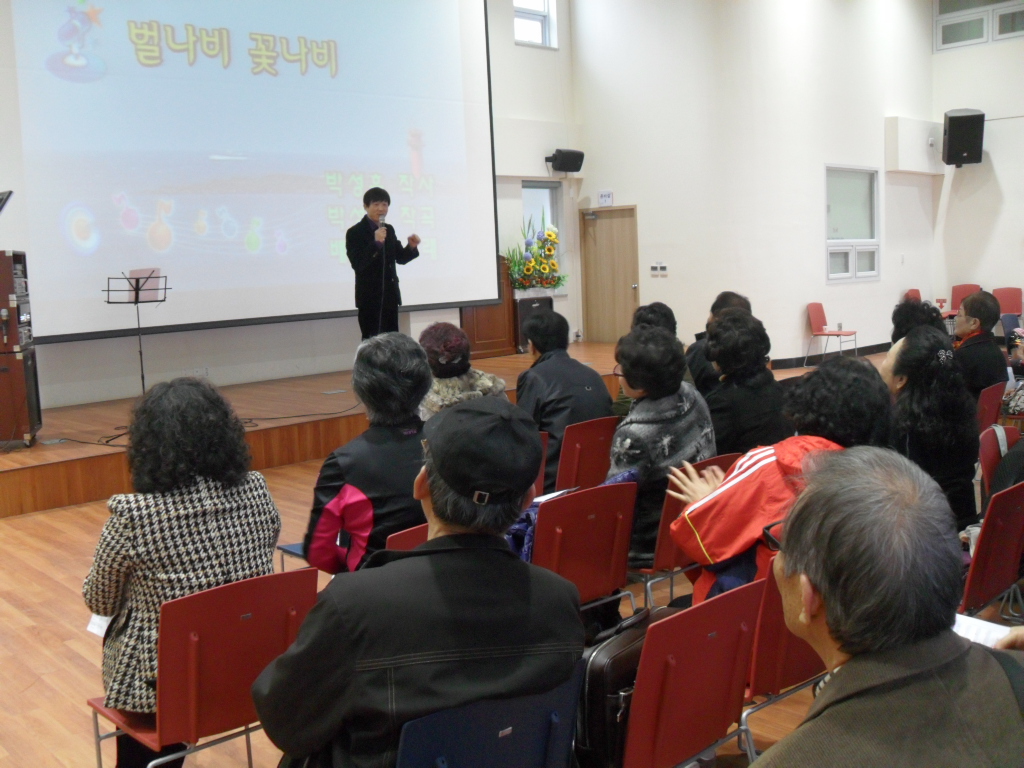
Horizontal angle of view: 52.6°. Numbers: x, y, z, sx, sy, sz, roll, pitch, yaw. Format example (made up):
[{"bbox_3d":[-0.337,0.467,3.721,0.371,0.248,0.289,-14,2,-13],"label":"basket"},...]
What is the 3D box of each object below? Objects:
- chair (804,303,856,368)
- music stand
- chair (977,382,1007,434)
[{"bbox_3d":[4.164,-0.635,13.496,0.520,0.810,0.440,4,9,44],"label":"chair"},{"bbox_3d":[-2.949,-0.243,8.100,0.530,1.310,0.450,-7,8,-30],"label":"music stand"},{"bbox_3d":[2.309,0.397,5.501,0.440,0.810,0.510,-9,9,-44],"label":"chair"}]

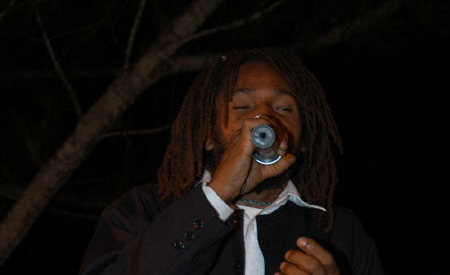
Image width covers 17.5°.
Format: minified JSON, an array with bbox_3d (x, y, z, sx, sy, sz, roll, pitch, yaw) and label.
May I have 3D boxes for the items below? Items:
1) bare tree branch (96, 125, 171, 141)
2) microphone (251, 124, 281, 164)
[{"bbox_3d":[-0.281,-0.016,4.700,0.270,0.050,0.060,-9,-11,0],"label":"bare tree branch"},{"bbox_3d":[0.061,0.023,2.085,0.052,0.052,0.235,-1,-12,4],"label":"microphone"}]

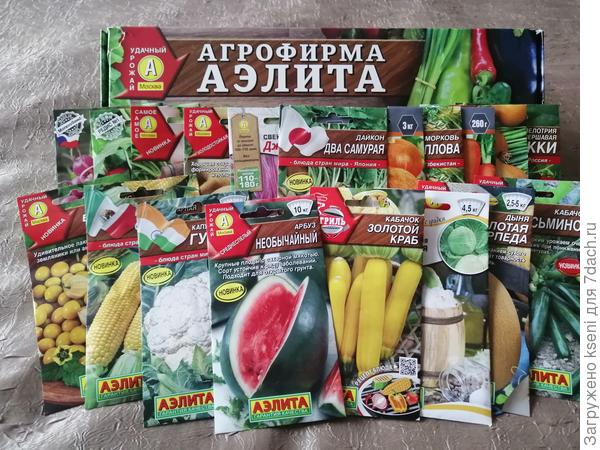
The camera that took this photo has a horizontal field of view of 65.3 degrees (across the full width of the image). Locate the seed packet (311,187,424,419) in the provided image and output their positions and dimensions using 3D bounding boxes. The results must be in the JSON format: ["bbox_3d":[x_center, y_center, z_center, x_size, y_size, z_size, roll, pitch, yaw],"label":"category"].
[{"bbox_3d":[0.043,0.051,0.327,0.083,0.004,0.156,3,80,7],"label":"seed packet"}]

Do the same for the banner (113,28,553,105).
[{"bbox_3d":[0.018,-0.128,0.392,0.361,0.068,0.020,0,0,0],"label":"banner"}]

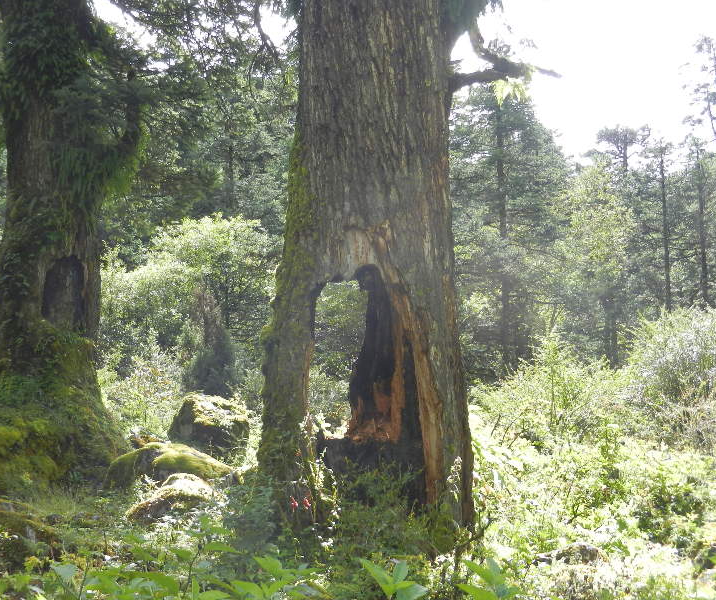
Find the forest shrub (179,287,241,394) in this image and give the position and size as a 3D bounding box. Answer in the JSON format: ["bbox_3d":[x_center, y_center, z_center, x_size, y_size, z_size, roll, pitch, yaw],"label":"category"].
[{"bbox_3d":[-1.981,0.594,18.500,0.850,1.450,0.800,-1,-5,0],"label":"forest shrub"}]

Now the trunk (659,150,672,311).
[{"bbox_3d":[9.979,-2.191,45.000,0.300,5.300,0.300,-1,-5,0],"label":"trunk"}]

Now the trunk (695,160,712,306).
[{"bbox_3d":[11.213,-2.158,45.000,0.380,5.100,0.370,-1,-5,0],"label":"trunk"}]

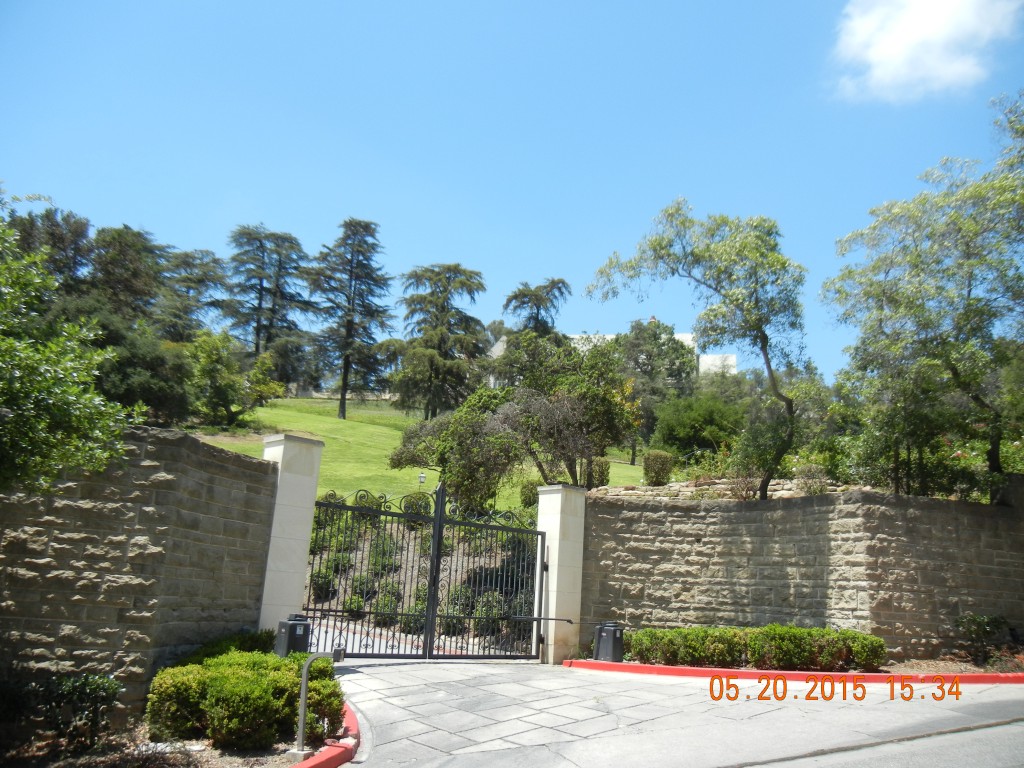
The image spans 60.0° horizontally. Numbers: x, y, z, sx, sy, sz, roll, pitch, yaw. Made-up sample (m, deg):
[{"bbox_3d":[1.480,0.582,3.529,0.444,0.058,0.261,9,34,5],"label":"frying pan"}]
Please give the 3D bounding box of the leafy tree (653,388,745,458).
[{"bbox_3d":[9.660,2.046,45.971,4.700,3.700,4.200,1,-14,12],"label":"leafy tree"}]

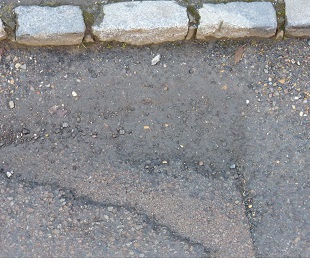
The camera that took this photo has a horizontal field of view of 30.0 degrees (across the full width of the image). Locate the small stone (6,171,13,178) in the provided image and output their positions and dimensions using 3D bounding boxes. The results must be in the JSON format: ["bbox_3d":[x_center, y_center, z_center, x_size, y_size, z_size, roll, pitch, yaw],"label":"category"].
[{"bbox_3d":[-0.378,0.109,1.499,0.013,0.011,0.016,-13,63,-7],"label":"small stone"}]

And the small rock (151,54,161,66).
[{"bbox_3d":[0.003,-0.208,1.666,0.016,0.013,0.037,35,67,17],"label":"small rock"}]

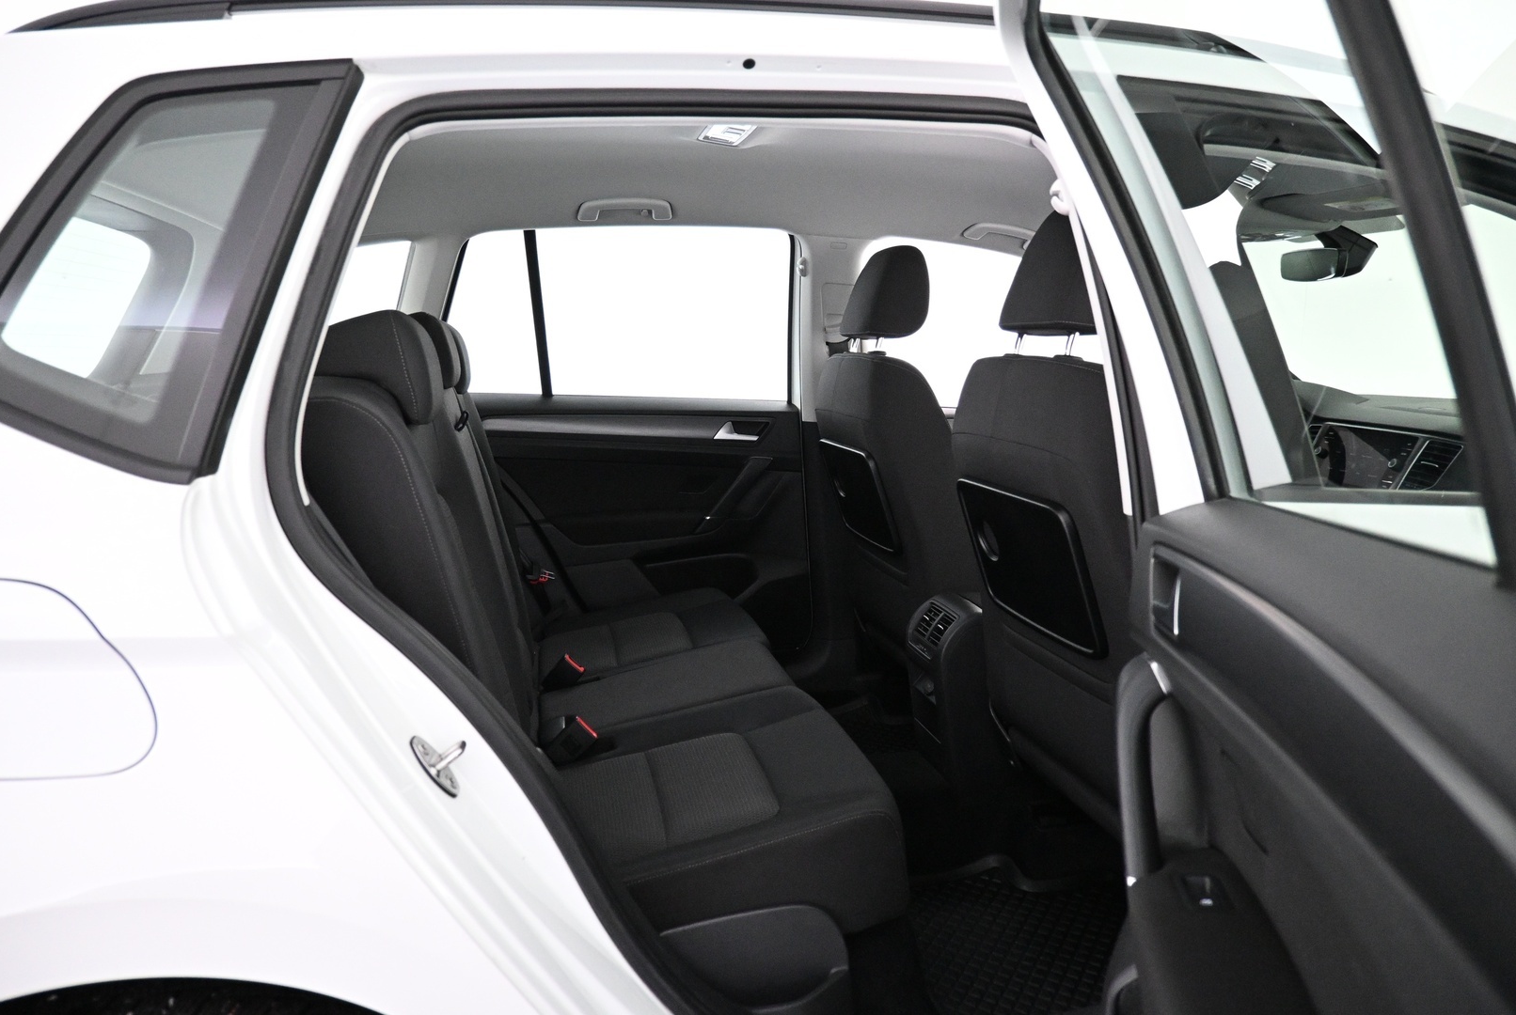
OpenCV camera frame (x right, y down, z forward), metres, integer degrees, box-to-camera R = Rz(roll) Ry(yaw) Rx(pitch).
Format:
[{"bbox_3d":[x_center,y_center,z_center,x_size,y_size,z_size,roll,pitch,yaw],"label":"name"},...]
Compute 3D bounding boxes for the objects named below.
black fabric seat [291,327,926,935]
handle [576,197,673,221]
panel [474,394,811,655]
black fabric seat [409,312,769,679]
[{"bbox_3d":[-0.217,0.149,1.432,0.800,0.840,0.520,-2,9,-15],"label":"black fabric seat"},{"bbox_3d":[-0.286,-0.651,2.200,0.205,0.044,0.043,-2,9,-15],"label":"handle"},{"bbox_3d":[-0.303,0.060,2.479,0.895,0.670,0.130,-2,9,-15],"label":"panel"},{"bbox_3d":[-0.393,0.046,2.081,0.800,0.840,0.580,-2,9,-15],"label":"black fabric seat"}]

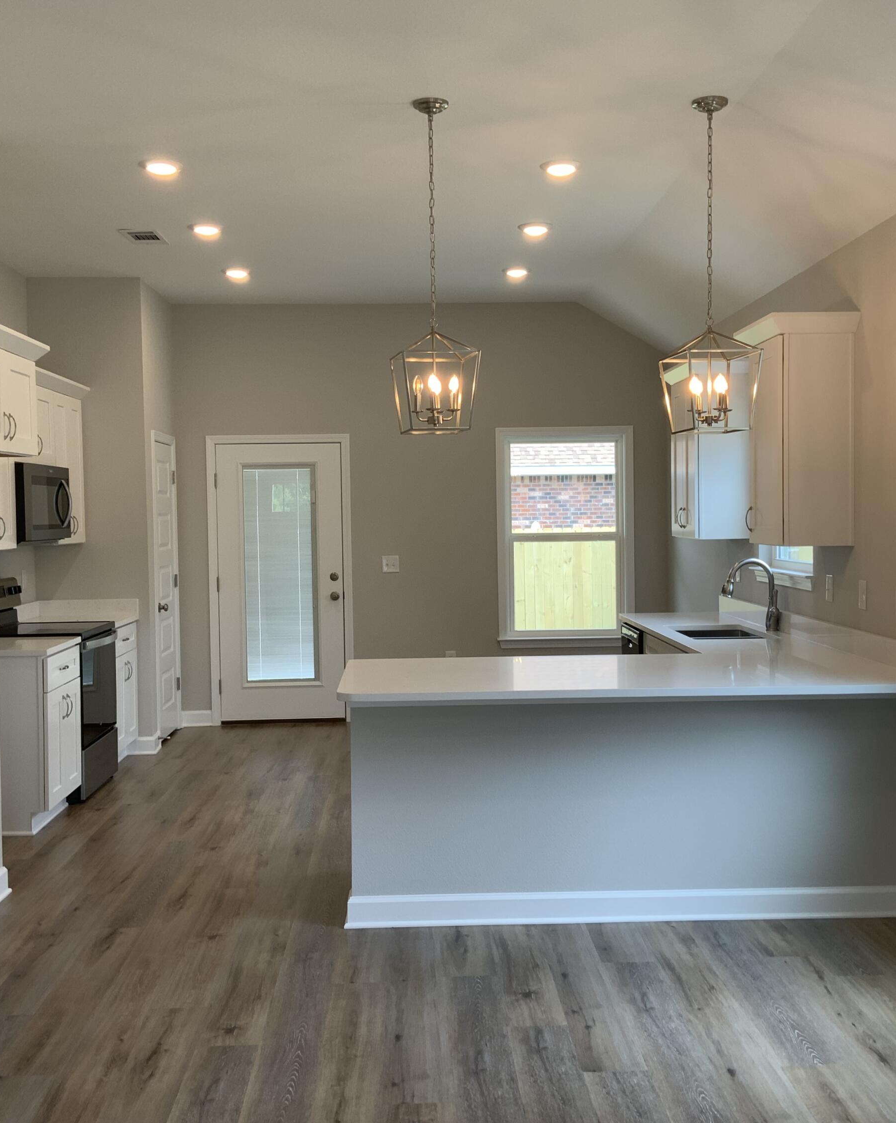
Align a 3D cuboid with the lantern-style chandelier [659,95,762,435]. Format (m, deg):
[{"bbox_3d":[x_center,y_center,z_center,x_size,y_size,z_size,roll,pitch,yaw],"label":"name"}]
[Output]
[{"bbox_3d":[0.989,-1.111,4.742,0.297,1.248,0.297,-1,2,-12],"label":"lantern-style chandelier"}]

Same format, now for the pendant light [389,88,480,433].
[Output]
[{"bbox_3d":[-0.054,-1.094,4.670,0.297,1.248,0.297,-1,2,-12],"label":"pendant light"}]

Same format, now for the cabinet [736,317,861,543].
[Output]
[{"bbox_3d":[1.547,-0.566,5.606,0.372,0.980,0.653,-1,2,-1],"label":"cabinet"}]

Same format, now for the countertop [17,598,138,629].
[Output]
[{"bbox_3d":[-2.309,0.334,7.764,0.644,0.137,0.640,-1,2,-1],"label":"countertop"}]

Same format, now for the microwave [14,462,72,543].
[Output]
[{"bbox_3d":[-2.421,-0.326,7.046,0.406,0.426,0.757,-1,2,-1],"label":"microwave"}]

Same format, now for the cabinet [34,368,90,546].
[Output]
[{"bbox_3d":[-2.459,-0.582,7.346,0.396,0.981,1.371,-1,2,-2],"label":"cabinet"}]

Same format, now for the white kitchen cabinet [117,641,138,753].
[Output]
[{"bbox_3d":[-2.308,0.838,7.782,0.634,0.873,0.640,-1,2,-1],"label":"white kitchen cabinet"}]

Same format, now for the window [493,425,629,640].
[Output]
[{"bbox_3d":[0.881,-0.184,9.335,1.017,1.618,0.120,-1,2,-2],"label":"window"}]

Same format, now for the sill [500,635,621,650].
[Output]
[{"bbox_3d":[0.891,0.591,9.347,1.036,0.080,0.100,-1,2,-2],"label":"sill"}]

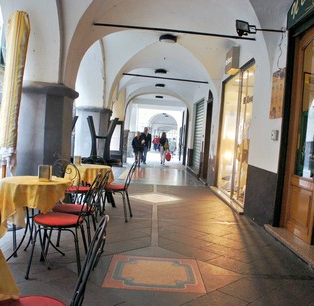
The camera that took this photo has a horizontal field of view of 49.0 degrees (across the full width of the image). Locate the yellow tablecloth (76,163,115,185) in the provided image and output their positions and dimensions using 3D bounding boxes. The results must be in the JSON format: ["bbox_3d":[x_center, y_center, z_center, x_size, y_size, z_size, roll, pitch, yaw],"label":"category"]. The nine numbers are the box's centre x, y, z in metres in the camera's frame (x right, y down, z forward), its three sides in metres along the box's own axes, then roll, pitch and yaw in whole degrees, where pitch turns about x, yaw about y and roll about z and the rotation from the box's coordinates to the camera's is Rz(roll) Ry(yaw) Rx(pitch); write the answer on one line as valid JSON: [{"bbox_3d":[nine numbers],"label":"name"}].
[{"bbox_3d":[-1.095,0.350,5.520,0.740,0.310,0.740,4,2,0],"label":"yellow tablecloth"}]

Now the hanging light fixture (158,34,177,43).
[{"bbox_3d":[0.270,-2.691,8.100,0.410,0.140,0.410,3,2,0],"label":"hanging light fixture"}]

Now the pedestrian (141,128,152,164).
[{"bbox_3d":[-0.522,-0.328,16.801,0.550,1.790,0.420,4,2,-3],"label":"pedestrian"}]

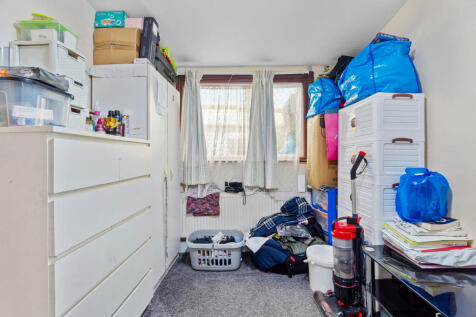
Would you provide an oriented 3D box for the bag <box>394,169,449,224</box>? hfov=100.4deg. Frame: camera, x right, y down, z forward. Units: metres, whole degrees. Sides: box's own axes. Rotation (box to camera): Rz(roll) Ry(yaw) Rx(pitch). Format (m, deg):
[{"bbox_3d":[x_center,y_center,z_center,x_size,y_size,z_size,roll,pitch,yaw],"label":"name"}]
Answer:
[{"bbox_3d":[1.110,0.225,1.190,0.320,0.320,0.280,0,0,0],"label":"bag"}]

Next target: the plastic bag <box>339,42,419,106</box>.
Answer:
[{"bbox_3d":[1.100,-0.640,1.590,0.360,0.400,0.450,0,0,0],"label":"plastic bag"}]

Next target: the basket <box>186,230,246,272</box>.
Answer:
[{"bbox_3d":[-0.236,0.969,2.140,0.590,0.280,0.390,0,1,3],"label":"basket"}]

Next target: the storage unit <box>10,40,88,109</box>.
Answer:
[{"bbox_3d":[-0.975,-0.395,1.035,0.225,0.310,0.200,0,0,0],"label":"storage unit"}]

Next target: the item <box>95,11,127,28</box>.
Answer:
[{"bbox_3d":[-1.028,-1.121,1.675,0.245,0.137,0.150,0,1,3],"label":"item"}]

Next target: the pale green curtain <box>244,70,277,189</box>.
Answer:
[{"bbox_3d":[0.304,-0.383,2.620,0.430,1.560,0.120,0,1,3],"label":"pale green curtain"}]

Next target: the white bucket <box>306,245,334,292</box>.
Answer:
[{"bbox_3d":[0.765,0.975,1.770,0.300,0.300,0.300,0,0,0],"label":"white bucket"}]

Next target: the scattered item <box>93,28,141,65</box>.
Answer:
[{"bbox_3d":[-0.955,-0.860,1.680,0.330,0.280,0.300,0,0,0],"label":"scattered item"}]

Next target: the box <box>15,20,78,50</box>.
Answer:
[{"bbox_3d":[-0.997,-0.622,1.040,0.225,0.120,0.130,0,1,3],"label":"box"}]

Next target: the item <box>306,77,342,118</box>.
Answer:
[{"bbox_3d":[1.054,-0.709,2.353,0.400,0.420,0.420,0,1,3],"label":"item"}]

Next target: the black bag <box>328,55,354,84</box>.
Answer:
[{"bbox_3d":[1.102,-0.942,2.111,0.290,0.310,0.280,0,1,3],"label":"black bag"}]

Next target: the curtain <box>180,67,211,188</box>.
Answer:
[{"bbox_3d":[-0.516,-0.354,2.380,0.360,1.390,0.110,0,0,0],"label":"curtain"}]

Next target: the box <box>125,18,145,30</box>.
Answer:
[{"bbox_3d":[-0.870,-1.070,1.690,0.180,0.140,0.190,0,0,0],"label":"box"}]

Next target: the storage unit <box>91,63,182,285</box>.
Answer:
[{"bbox_3d":[-0.924,0.178,1.929,0.480,1.880,0.740,0,1,3],"label":"storage unit"}]

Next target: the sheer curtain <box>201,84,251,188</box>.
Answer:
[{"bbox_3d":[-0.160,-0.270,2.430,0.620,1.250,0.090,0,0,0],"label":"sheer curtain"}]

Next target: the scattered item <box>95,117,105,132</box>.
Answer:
[{"bbox_3d":[-0.836,-0.194,1.200,0.060,0.115,0.055,0,1,3],"label":"scattered item"}]

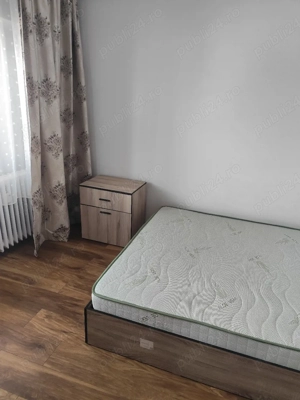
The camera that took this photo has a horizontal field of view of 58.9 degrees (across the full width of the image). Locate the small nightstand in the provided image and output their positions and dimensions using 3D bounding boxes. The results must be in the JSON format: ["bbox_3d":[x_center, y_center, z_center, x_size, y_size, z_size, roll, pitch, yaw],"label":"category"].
[{"bbox_3d":[-0.355,0.112,2.644,0.528,0.570,0.375,9,21,17],"label":"small nightstand"}]

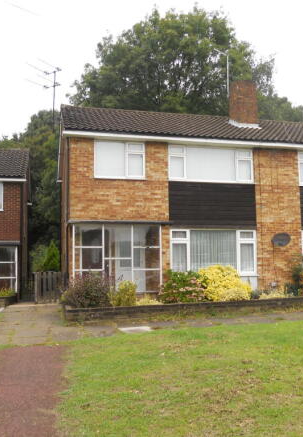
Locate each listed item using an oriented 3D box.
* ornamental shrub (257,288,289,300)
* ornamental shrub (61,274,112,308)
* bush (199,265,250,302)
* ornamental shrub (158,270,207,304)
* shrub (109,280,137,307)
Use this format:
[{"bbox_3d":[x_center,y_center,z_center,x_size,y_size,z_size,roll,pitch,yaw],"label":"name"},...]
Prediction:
[{"bbox_3d":[3.295,2.034,12.257,0.900,0.290,0.650,1,-6,-15],"label":"ornamental shrub"},{"bbox_3d":[-1.580,1.778,11.045,1.250,0.805,1.000,1,-6,-15],"label":"ornamental shrub"},{"bbox_3d":[1.963,1.723,12.143,1.380,0.958,1.100,1,-6,-15],"label":"bush"},{"bbox_3d":[0.788,1.782,11.826,1.280,0.828,1.050,1,-6,-15],"label":"ornamental shrub"},{"bbox_3d":[-0.707,1.838,11.114,0.680,0.639,0.620,1,-6,-15],"label":"shrub"}]

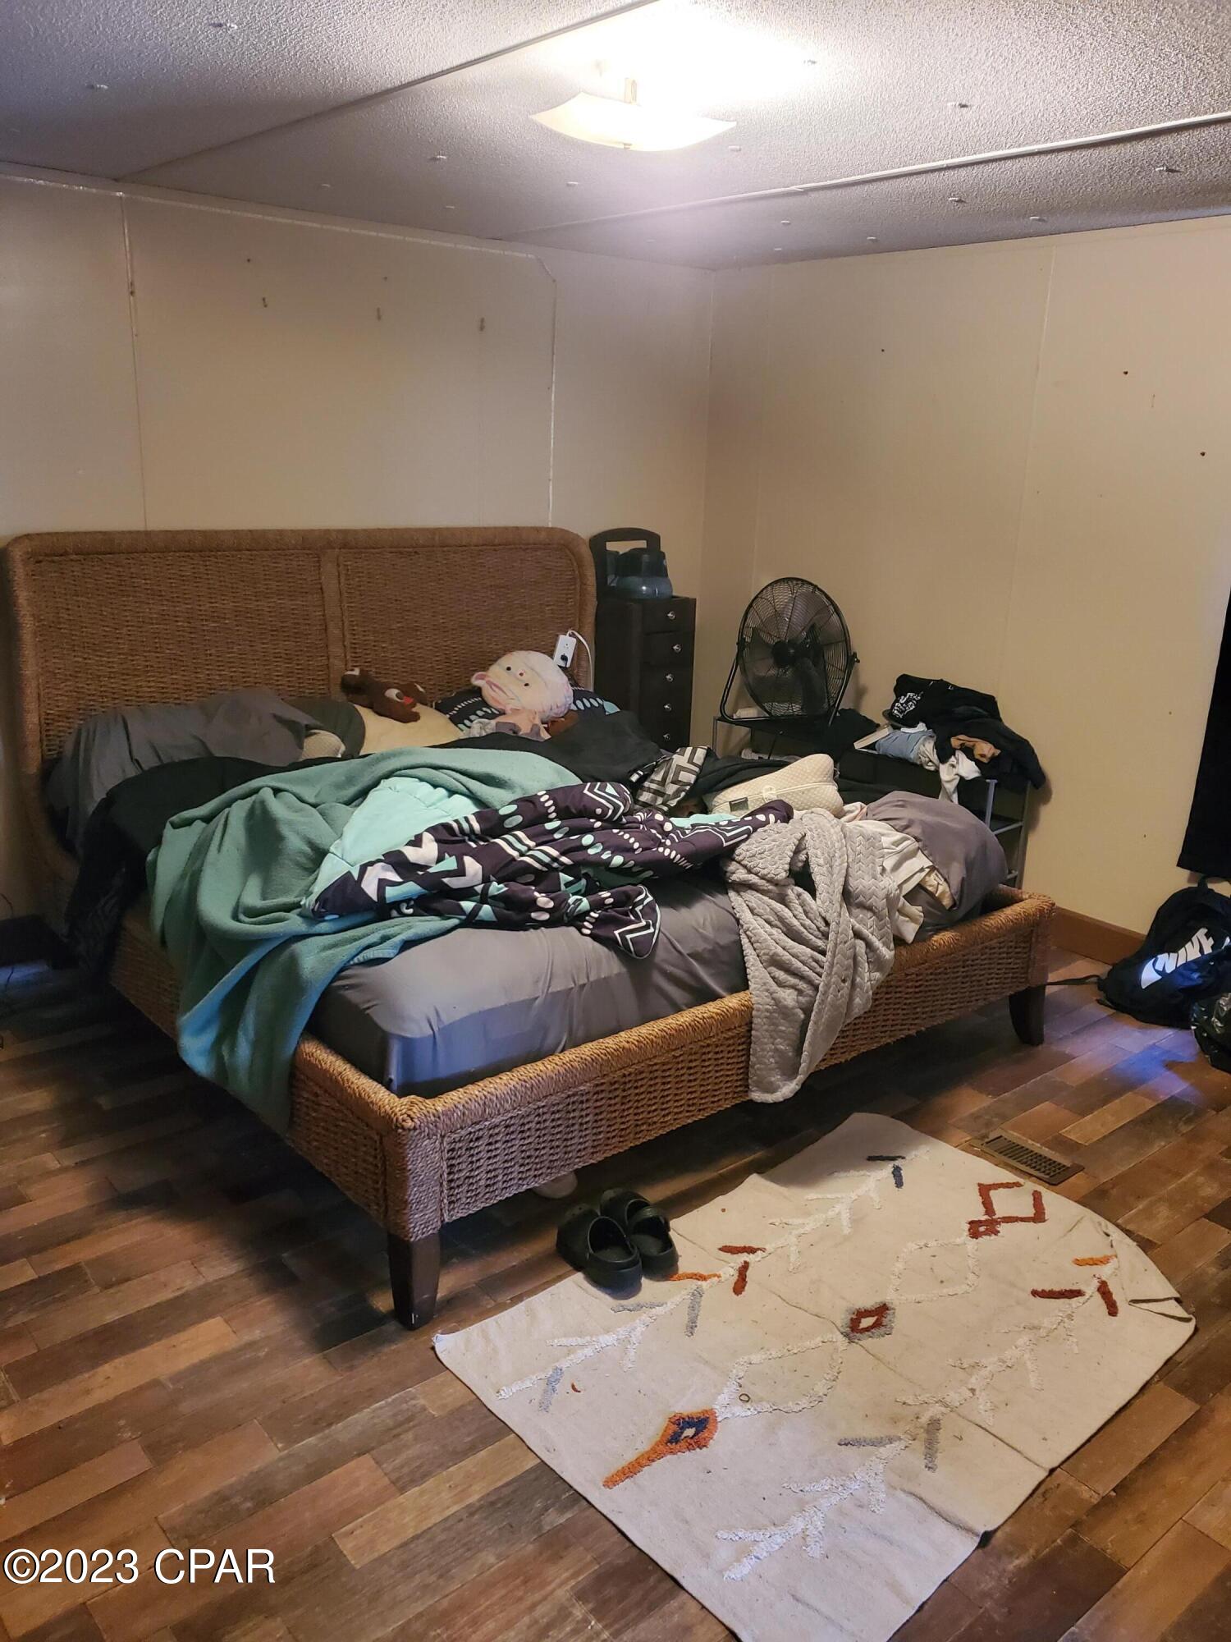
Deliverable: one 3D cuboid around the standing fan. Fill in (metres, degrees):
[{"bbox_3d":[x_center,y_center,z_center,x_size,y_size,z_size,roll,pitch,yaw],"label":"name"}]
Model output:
[{"bbox_3d":[0.675,-0.627,4.580,0.560,0.545,0.250,16,21,40],"label":"standing fan"}]

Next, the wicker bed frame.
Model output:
[{"bbox_3d":[-0.266,-0.106,3.573,2.151,1.314,2.245,-11,21,-37],"label":"wicker bed frame"}]

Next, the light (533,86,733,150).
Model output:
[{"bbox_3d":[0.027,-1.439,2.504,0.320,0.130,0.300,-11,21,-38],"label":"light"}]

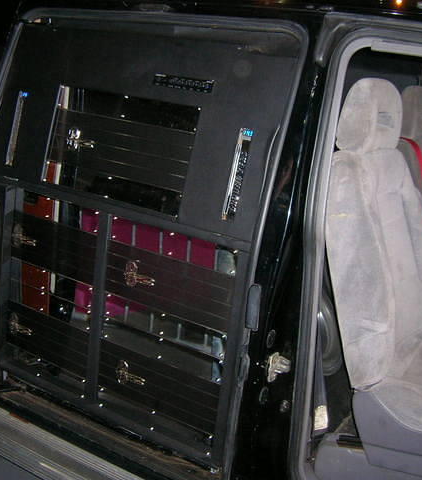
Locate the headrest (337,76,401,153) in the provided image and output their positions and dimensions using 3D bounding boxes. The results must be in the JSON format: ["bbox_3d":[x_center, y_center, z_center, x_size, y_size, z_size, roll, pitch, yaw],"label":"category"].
[{"bbox_3d":[0.452,-0.354,1.803,0.125,0.205,0.255,9,15,28],"label":"headrest"}]

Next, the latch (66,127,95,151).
[{"bbox_3d":[-0.376,-0.287,1.826,0.093,0.067,0.025,16,7,26],"label":"latch"}]

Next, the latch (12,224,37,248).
[{"bbox_3d":[-0.585,-0.006,1.972,0.093,0.067,0.025,16,18,26],"label":"latch"}]

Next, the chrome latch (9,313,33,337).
[{"bbox_3d":[-0.618,0.279,2.050,0.093,0.067,0.025,16,18,26],"label":"chrome latch"}]

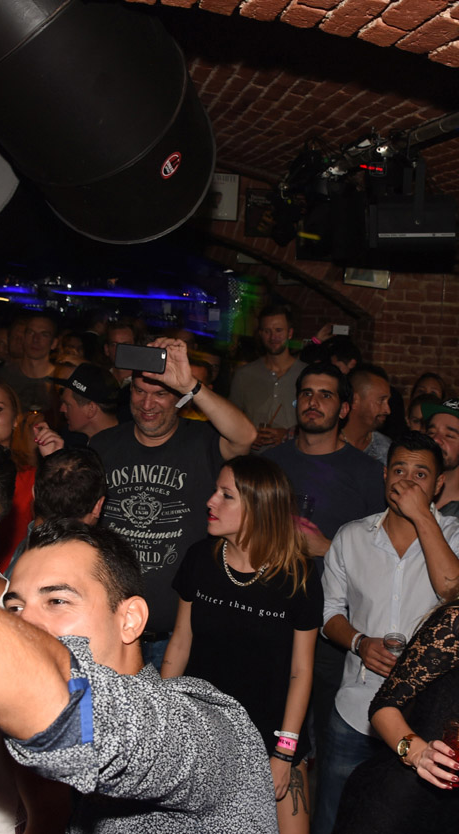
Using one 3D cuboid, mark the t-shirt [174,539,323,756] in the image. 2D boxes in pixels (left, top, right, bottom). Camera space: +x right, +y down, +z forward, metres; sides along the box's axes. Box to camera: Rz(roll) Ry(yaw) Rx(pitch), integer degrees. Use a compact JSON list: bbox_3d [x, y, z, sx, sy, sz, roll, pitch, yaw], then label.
[{"bbox_3d":[0.050,0.619,2.580,0.410,0.600,0.250,6,8,25],"label":"t-shirt"}]

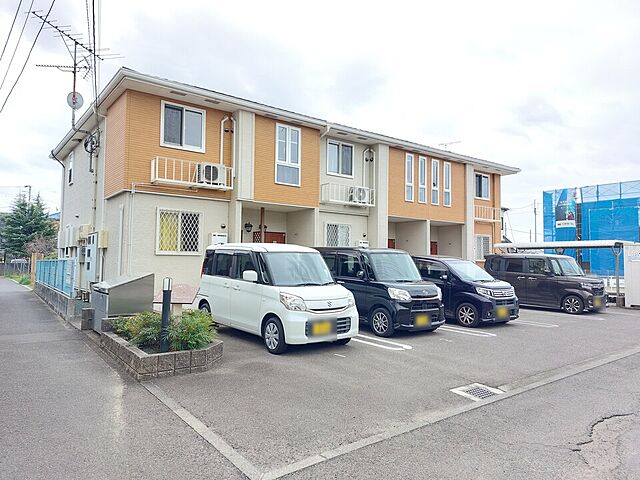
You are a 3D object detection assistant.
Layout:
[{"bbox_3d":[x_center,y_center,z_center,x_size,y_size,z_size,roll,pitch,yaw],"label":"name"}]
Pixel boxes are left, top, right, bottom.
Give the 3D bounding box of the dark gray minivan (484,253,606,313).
[{"bbox_3d":[7.204,1.327,14.341,1.480,1.790,3.400,3,-3,-40],"label":"dark gray minivan"}]

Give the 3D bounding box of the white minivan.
[{"bbox_3d":[-0.901,0.922,8.099,1.480,1.735,3.400,3,-3,-40],"label":"white minivan"}]

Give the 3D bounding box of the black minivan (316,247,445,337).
[{"bbox_3d":[1.172,1.058,9.946,1.480,1.750,3.400,2,-3,-34],"label":"black minivan"}]

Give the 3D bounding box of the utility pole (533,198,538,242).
[{"bbox_3d":[26.126,-0.632,54.101,0.300,9.300,0.300,3,-3,-38],"label":"utility pole"}]

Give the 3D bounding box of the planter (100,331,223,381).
[{"bbox_3d":[-2.301,1.579,6.531,1.420,0.300,2.400,3,-3,-38],"label":"planter"}]

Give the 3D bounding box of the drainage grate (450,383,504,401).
[{"bbox_3d":[1.760,1.716,4.986,0.550,0.040,0.400,3,-3,-38],"label":"drainage grate"}]

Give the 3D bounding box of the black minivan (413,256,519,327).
[{"bbox_3d":[3.295,1.219,11.381,1.480,1.630,3.400,2,-3,-34],"label":"black minivan"}]

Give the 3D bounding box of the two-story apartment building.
[{"bbox_3d":[-0.879,-1.006,20.544,18.400,6.700,11.000,3,-3,-38],"label":"two-story apartment building"}]

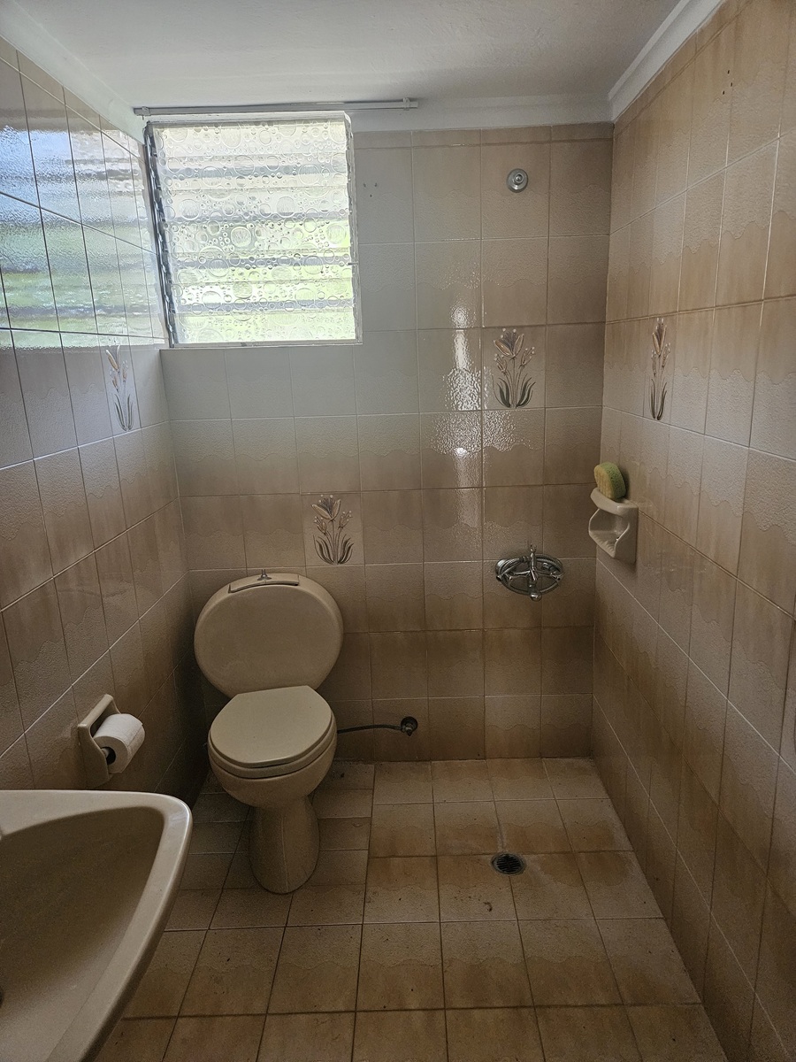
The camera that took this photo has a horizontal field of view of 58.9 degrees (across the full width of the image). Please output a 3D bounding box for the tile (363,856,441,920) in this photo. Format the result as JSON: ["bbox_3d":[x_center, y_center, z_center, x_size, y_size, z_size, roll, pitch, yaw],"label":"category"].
[{"bbox_3d":[0.013,1.006,1.978,0.202,0.012,0.250,-2,15,1],"label":"tile"}]

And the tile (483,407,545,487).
[{"bbox_3d":[0.377,-0.271,2.289,0.200,0.251,0.010,-2,14,1],"label":"tile"}]

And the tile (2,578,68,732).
[{"bbox_3d":[-0.738,0.248,1.445,0.010,0.251,0.200,-2,14,1],"label":"tile"}]

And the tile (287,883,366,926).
[{"bbox_3d":[-0.190,1.021,1.918,0.200,0.010,0.139,-2,14,1],"label":"tile"}]

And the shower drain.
[{"bbox_3d":[0.322,0.966,2.039,0.097,0.010,0.097,-2,14,1],"label":"shower drain"}]

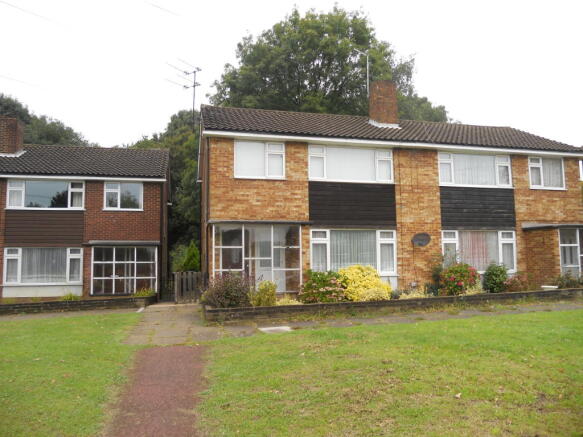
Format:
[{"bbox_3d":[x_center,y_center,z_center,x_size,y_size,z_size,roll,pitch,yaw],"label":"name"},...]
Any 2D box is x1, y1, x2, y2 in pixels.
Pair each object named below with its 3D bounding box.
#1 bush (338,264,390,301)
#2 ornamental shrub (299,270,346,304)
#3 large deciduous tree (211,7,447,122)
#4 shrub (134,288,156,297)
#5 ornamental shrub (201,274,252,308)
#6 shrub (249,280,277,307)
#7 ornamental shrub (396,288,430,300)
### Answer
[{"bbox_3d":[1.963,1.723,12.143,1.380,0.958,1.100,1,-6,-15],"label":"bush"},{"bbox_3d":[0.788,1.782,11.826,1.280,0.828,1.050,1,-6,-15],"label":"ornamental shrub"},{"bbox_3d":[2.180,-5.091,29.604,15.500,18.031,14.000,1,-6,-15],"label":"large deciduous tree"},{"bbox_3d":[-5.384,2.772,16.752,0.850,0.382,0.600,1,-6,-12],"label":"shrub"},{"bbox_3d":[-1.580,1.778,11.045,1.250,0.805,1.000,1,-6,-15],"label":"ornamental shrub"},{"bbox_3d":[-0.707,1.838,11.114,0.680,0.639,0.620,1,-6,-15],"label":"shrub"},{"bbox_3d":[3.295,2.034,12.257,0.900,0.290,0.650,1,-6,-15],"label":"ornamental shrub"}]

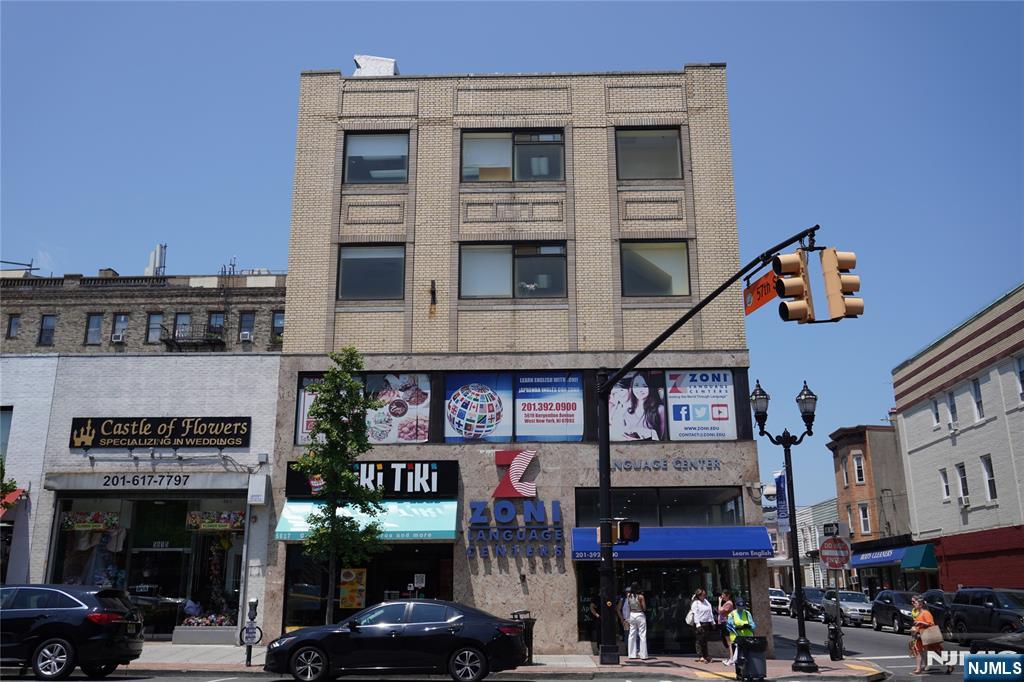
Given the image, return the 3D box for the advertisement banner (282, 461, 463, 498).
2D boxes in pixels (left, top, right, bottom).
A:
[{"bbox_3d":[-3.409,3.424,20.941,4.244,0.931,0.200,0,-14,1],"label":"advertisement banner"}]

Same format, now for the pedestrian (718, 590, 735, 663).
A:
[{"bbox_3d":[4.873,6.465,19.297,0.384,1.555,0.440,2,-14,-9],"label":"pedestrian"}]

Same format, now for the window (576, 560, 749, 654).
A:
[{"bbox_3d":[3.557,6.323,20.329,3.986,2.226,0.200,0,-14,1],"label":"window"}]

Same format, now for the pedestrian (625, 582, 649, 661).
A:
[{"bbox_3d":[2.915,6.464,19.735,0.485,1.688,0.360,4,-15,-16],"label":"pedestrian"}]

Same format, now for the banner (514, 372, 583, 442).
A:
[{"bbox_3d":[0.918,1.610,20.956,1.660,1.730,0.050,-1,-16,1],"label":"banner"}]

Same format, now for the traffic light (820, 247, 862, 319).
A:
[{"bbox_3d":[4.797,-0.821,12.400,0.410,1.060,0.360,-2,-16,4],"label":"traffic light"}]

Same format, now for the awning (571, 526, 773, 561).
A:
[{"bbox_3d":[3.811,4.795,20.256,4.741,0.759,0.680,0,-14,1],"label":"awning"}]

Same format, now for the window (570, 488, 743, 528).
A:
[{"bbox_3d":[3.488,3.937,20.246,3.950,0.940,0.100,-1,-16,1],"label":"window"}]

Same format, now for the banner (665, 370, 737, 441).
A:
[{"bbox_3d":[4.636,1.564,20.880,1.640,1.745,0.050,-1,-16,1],"label":"banner"}]

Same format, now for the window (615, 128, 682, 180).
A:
[{"bbox_3d":[3.692,-5.052,23.069,1.740,1.540,0.140,-1,-16,1],"label":"window"}]

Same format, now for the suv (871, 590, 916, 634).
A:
[{"bbox_3d":[15.775,10.697,33.701,1.850,1.640,4.500,-1,-16,4],"label":"suv"}]

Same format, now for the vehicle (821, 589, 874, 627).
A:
[{"bbox_3d":[16.676,13.113,42.040,1.860,1.660,4.550,-1,-16,4],"label":"vehicle"}]

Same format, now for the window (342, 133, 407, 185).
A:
[{"bbox_3d":[-3.692,-4.986,23.242,1.740,1.540,0.140,-1,-16,1],"label":"window"}]

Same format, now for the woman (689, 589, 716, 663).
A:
[{"bbox_3d":[4.151,6.203,18.620,0.520,1.520,0.380,13,-21,-38],"label":"woman"}]

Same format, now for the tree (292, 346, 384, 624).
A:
[{"bbox_3d":[-3.595,3.339,17.768,2.045,6.549,2.000,0,-14,1],"label":"tree"}]

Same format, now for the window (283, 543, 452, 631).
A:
[{"bbox_3d":[-3.342,5.826,19.866,3.930,2.120,0.120,-1,-16,1],"label":"window"}]

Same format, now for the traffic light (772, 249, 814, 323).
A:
[{"bbox_3d":[4.114,-0.792,12.400,0.410,1.060,0.360,1,-16,-4],"label":"traffic light"}]

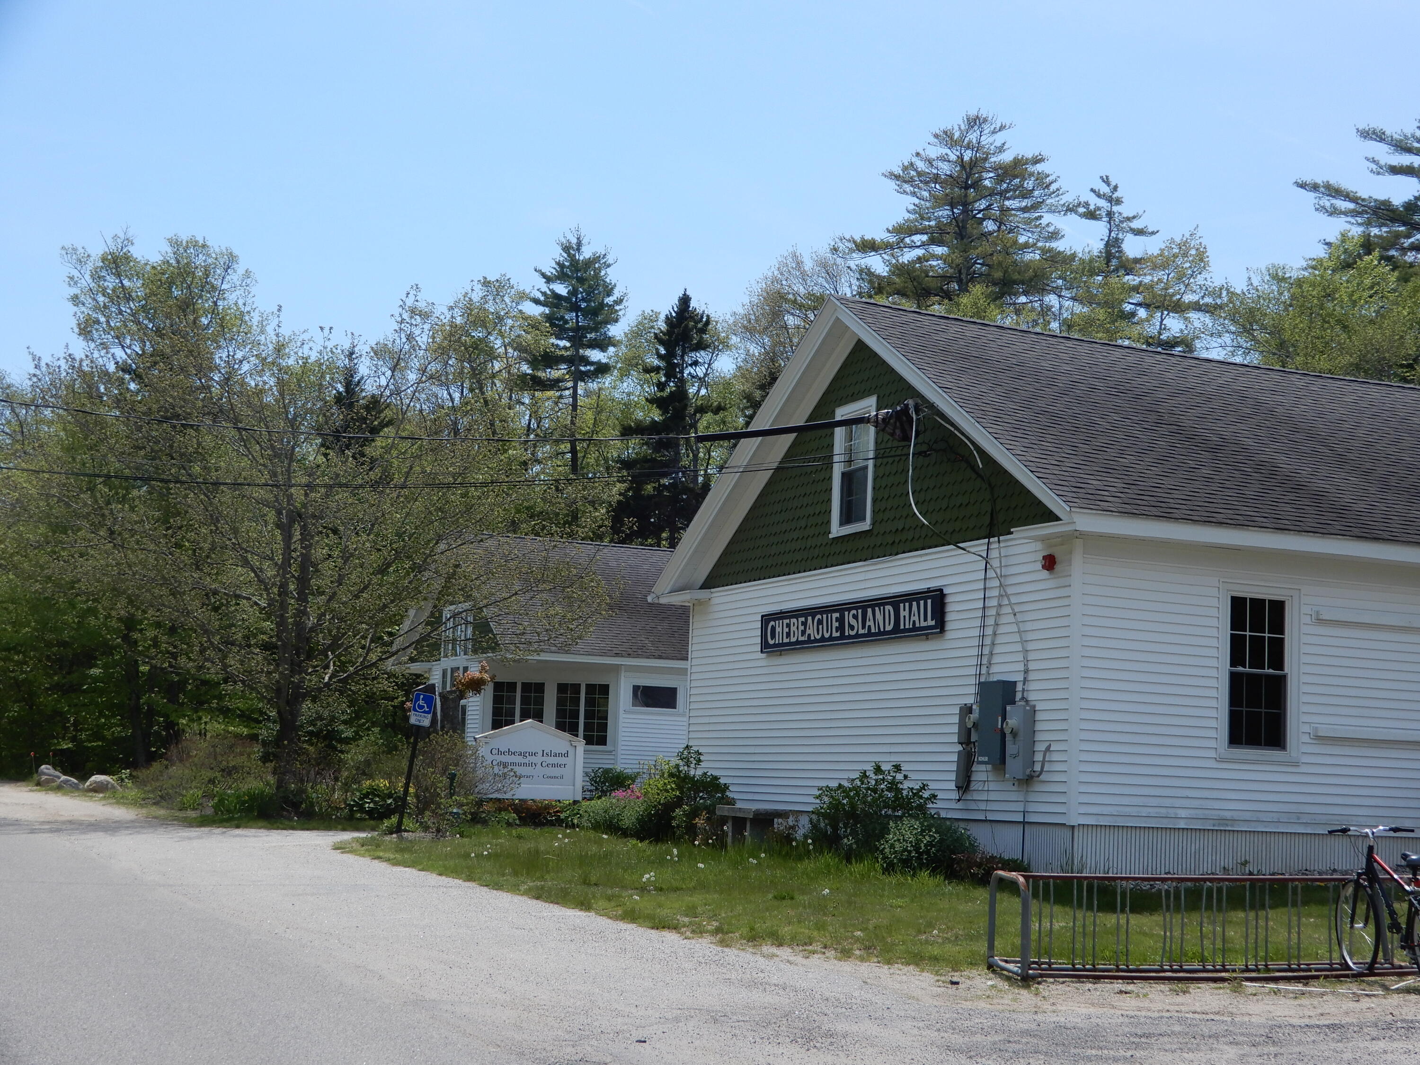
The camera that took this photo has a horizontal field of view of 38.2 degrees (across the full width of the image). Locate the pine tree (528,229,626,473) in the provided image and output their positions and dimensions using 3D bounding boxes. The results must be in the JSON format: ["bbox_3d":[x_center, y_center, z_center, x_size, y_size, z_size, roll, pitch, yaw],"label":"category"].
[{"bbox_3d":[-4.842,-0.664,70.714,4.000,20.155,4.000,3,-7,-4],"label":"pine tree"}]

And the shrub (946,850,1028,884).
[{"bbox_3d":[2.853,3.446,21.098,0.920,0.328,0.750,1,-7,8],"label":"shrub"}]

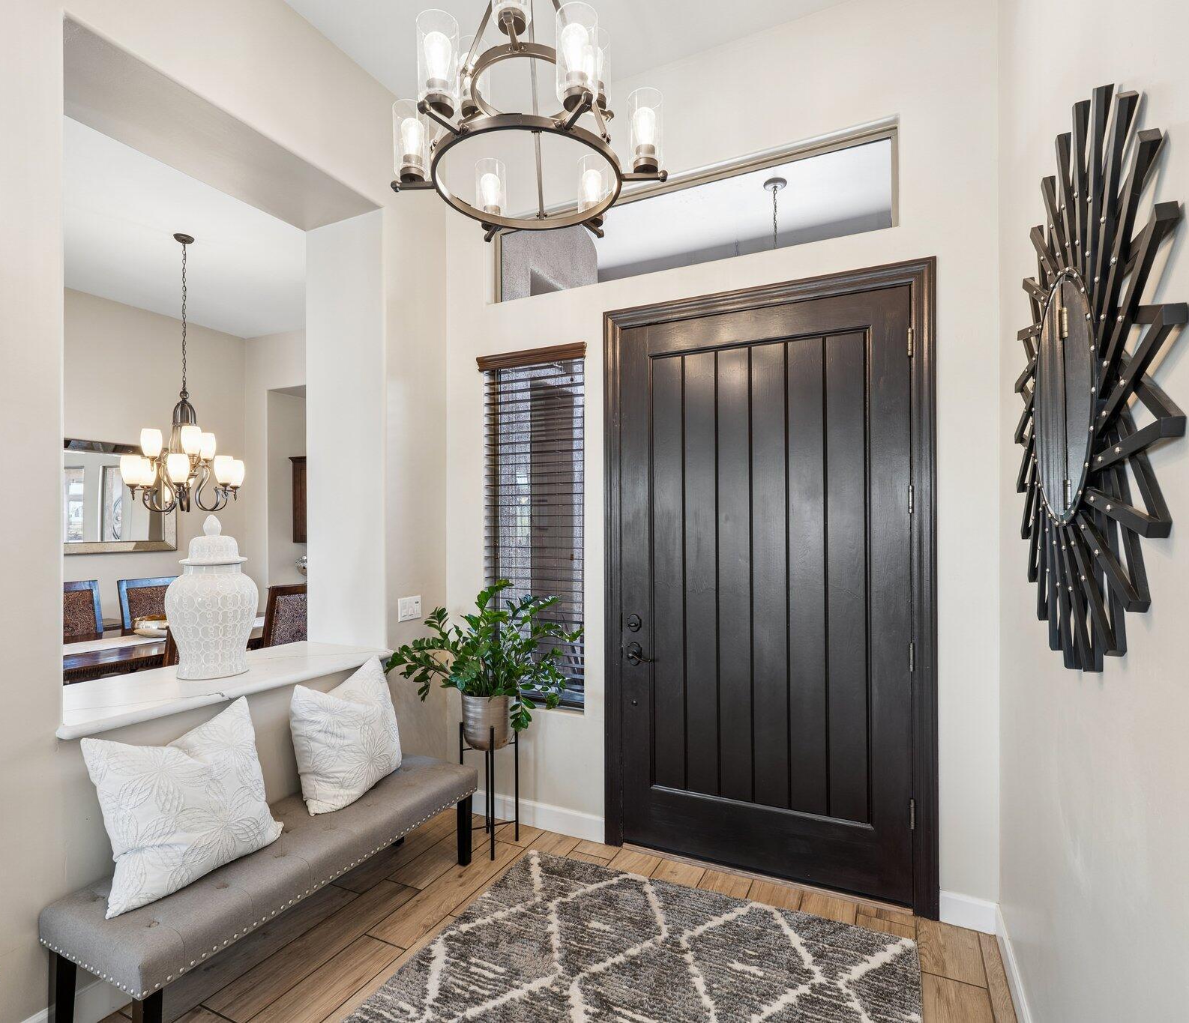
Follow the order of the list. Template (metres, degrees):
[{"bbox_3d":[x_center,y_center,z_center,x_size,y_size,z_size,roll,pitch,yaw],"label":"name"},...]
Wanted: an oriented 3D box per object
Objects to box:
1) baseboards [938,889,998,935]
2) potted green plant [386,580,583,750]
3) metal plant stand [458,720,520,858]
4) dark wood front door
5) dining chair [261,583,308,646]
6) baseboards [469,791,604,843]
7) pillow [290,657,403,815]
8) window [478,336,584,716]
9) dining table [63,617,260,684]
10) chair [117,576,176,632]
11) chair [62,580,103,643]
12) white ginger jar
[{"bbox_3d":[1.373,1.476,2.189,0.180,0.115,0.018,0,-1,26],"label":"baseboards"},{"bbox_3d":[-0.468,0.687,2.706,0.820,0.760,0.620,0,-1,26],"label":"potted green plant"},{"bbox_3d":[-0.481,1.247,2.750,0.190,0.590,0.190,0,-1,26],"label":"metal plant stand"},{"bbox_3d":[0.700,0.300,2.610,1.370,2.530,0.120,0,-1,24],"label":"dark wood front door"},{"bbox_3d":[-2.200,1.055,4.220,0.620,1.120,0.500,-1,-1,33],"label":"dining chair"},{"bbox_3d":[-0.370,1.542,3.040,0.900,0.132,0.020,0,-1,25],"label":"baseboards"},{"bbox_3d":[-0.951,0.863,2.329,0.150,0.450,0.430,-25,-15,27],"label":"pillow"},{"bbox_3d":[-0.300,0.083,3.045,0.600,1.800,0.100,0,-1,25],"label":"window"},{"bbox_3d":[-2.820,1.225,4.100,1.150,0.770,2.150,-1,-1,31],"label":"dining table"},{"bbox_3d":[-3.069,1.028,4.388,0.600,1.075,0.500,0,-1,26],"label":"chair"},{"bbox_3d":[-3.390,1.050,3.880,0.620,1.120,0.500,0,-1,28],"label":"chair"},{"bbox_3d":[-1.583,0.341,2.485,0.325,0.652,0.325,0,-1,0],"label":"white ginger jar"}]

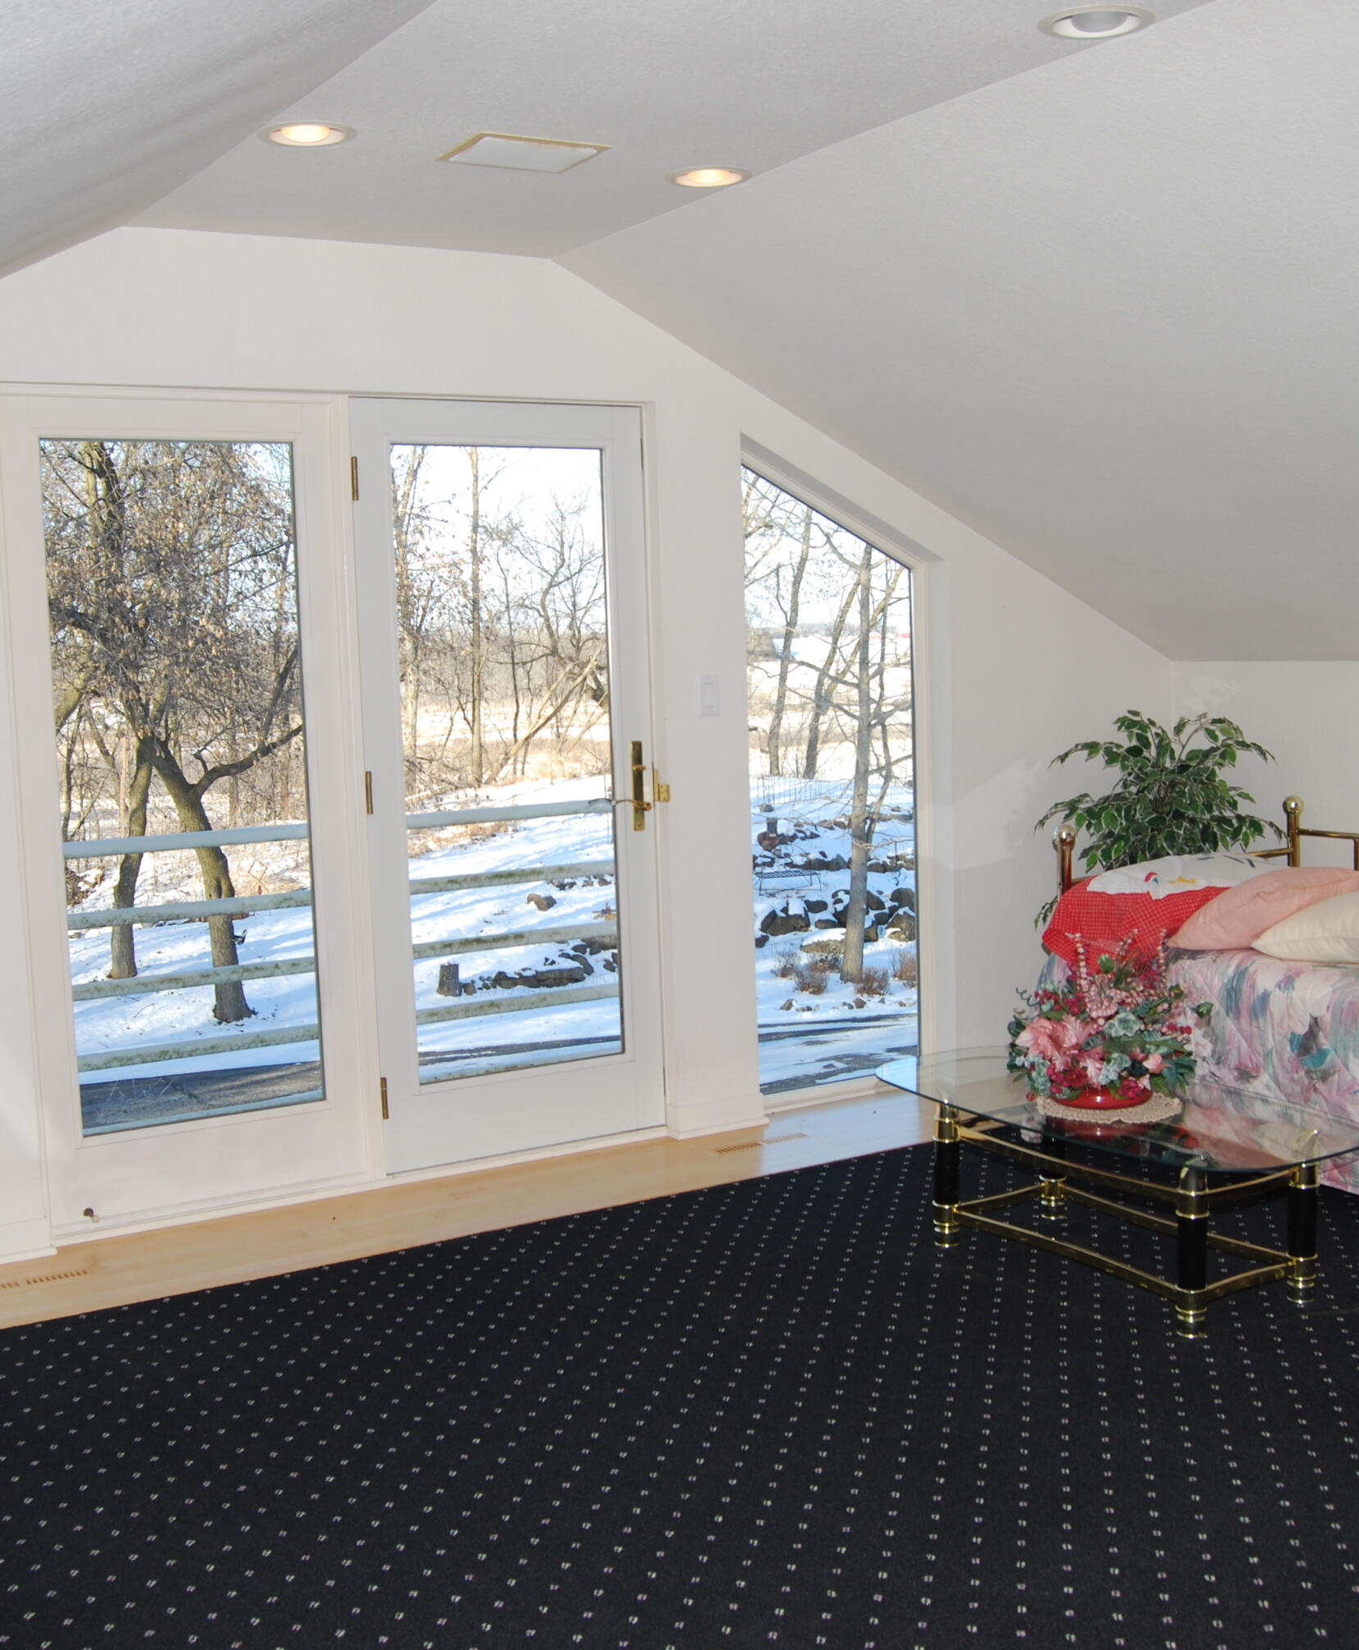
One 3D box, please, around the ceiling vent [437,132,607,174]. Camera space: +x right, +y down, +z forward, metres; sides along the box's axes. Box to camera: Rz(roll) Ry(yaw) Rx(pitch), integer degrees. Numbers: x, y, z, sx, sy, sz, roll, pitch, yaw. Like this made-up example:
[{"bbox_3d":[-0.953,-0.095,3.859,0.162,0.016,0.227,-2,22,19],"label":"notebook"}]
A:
[{"bbox_3d":[-0.325,-1.383,3.837,0.290,0.025,0.243,-5,7,-30],"label":"ceiling vent"}]

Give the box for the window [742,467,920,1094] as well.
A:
[{"bbox_3d":[0.506,-0.130,5.730,0.670,1.930,0.080,-6,7,-31],"label":"window"}]

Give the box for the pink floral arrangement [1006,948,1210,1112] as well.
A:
[{"bbox_3d":[0.986,0.448,4.308,0.440,0.360,0.430,-2,6,0],"label":"pink floral arrangement"}]

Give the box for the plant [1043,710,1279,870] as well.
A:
[{"bbox_3d":[1.496,0.234,5.817,0.720,1.190,0.700,-6,7,-31],"label":"plant"}]

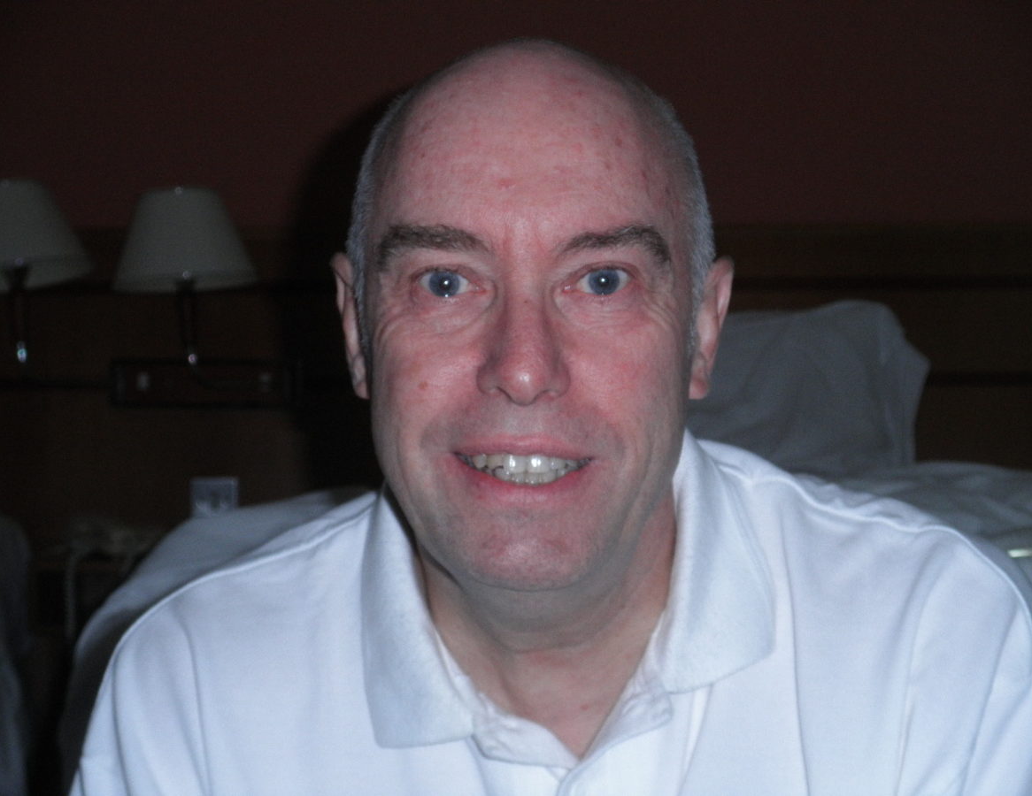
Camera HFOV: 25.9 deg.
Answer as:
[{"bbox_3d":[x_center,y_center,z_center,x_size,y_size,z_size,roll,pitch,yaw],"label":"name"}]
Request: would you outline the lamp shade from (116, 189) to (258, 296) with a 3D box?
[{"bbox_3d":[-0.518,-0.250,3.500,0.222,0.147,0.222,-2,-2,0],"label":"lamp shade"}]

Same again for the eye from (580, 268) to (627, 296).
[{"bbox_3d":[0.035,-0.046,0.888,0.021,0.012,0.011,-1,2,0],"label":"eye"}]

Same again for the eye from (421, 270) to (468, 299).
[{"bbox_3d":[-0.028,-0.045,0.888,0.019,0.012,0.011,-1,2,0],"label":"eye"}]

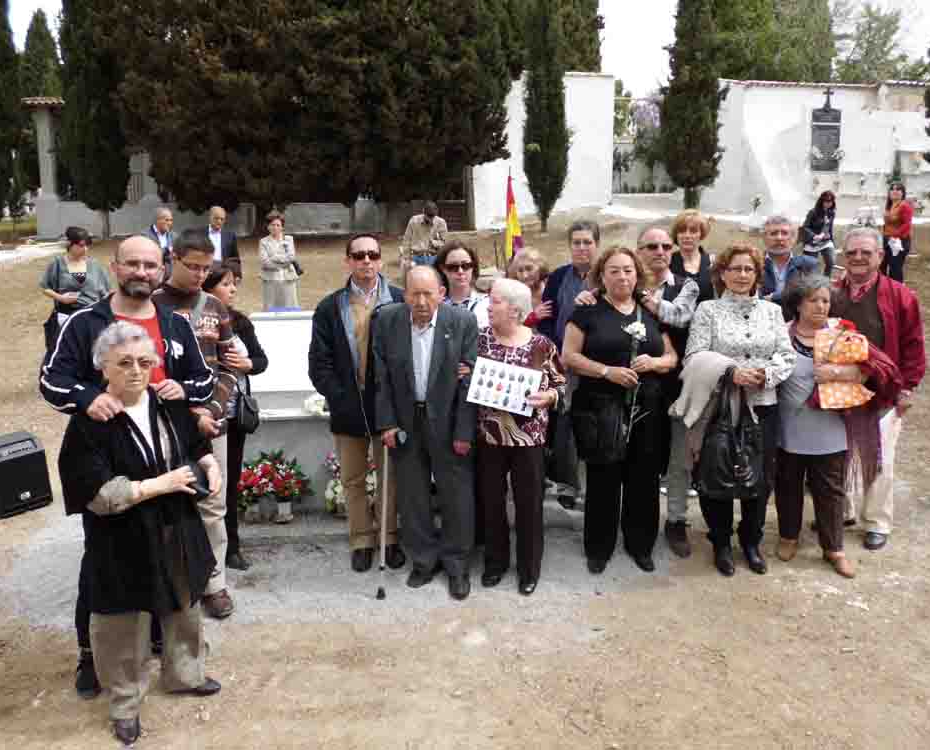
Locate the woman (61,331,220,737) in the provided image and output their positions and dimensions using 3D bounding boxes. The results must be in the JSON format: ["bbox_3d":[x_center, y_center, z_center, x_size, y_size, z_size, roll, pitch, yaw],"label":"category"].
[{"bbox_3d":[-1.255,0.547,2.896,0.530,1.510,0.420,-5,7,-40],"label":"woman"}]

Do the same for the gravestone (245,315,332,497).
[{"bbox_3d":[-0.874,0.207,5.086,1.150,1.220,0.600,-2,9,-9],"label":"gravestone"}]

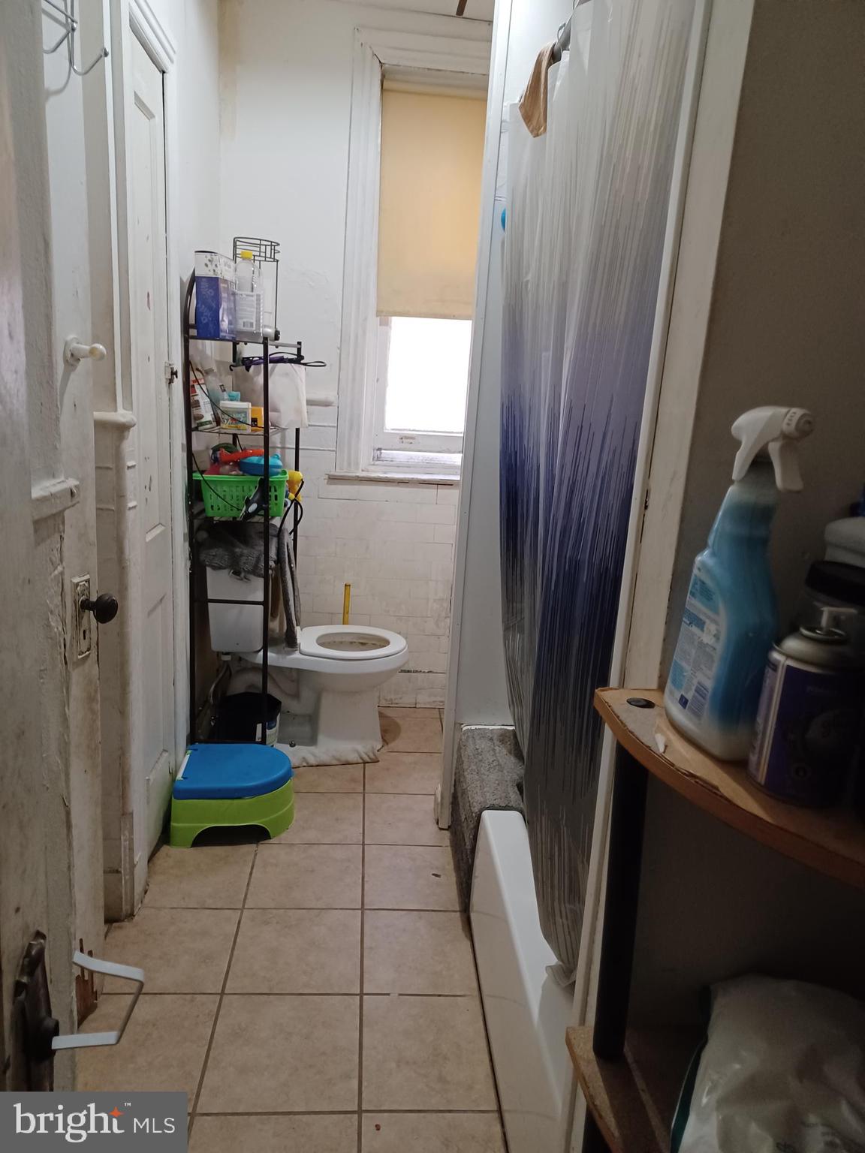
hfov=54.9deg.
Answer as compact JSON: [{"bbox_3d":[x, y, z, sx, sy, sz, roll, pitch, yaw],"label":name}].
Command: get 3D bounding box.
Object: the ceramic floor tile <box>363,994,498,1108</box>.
[{"bbox_3d":[-0.004,0.984,1.728,0.285,0.010,0.300,3,14,-5],"label":"ceramic floor tile"}]

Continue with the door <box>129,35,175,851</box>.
[{"bbox_3d":[-0.751,-0.234,2.187,0.038,2.060,0.410,2,14,-5],"label":"door"}]

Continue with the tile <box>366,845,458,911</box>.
[{"bbox_3d":[-0.053,0.846,2.343,0.280,0.010,0.300,2,14,-5],"label":"tile"}]

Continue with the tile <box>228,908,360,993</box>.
[{"bbox_3d":[-0.326,0.910,2.024,0.305,0.010,0.300,2,14,-5],"label":"tile"}]

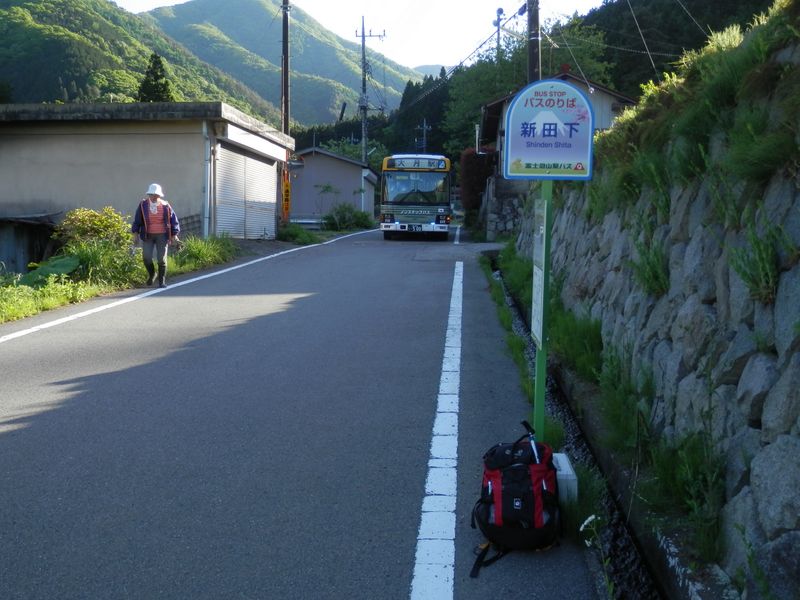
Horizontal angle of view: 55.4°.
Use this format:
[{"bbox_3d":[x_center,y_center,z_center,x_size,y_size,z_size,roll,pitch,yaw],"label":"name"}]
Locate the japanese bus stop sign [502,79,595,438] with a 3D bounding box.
[{"bbox_3d":[0.709,-0.056,3.735,0.440,2.080,0.500,1,5,5],"label":"japanese bus stop sign"}]

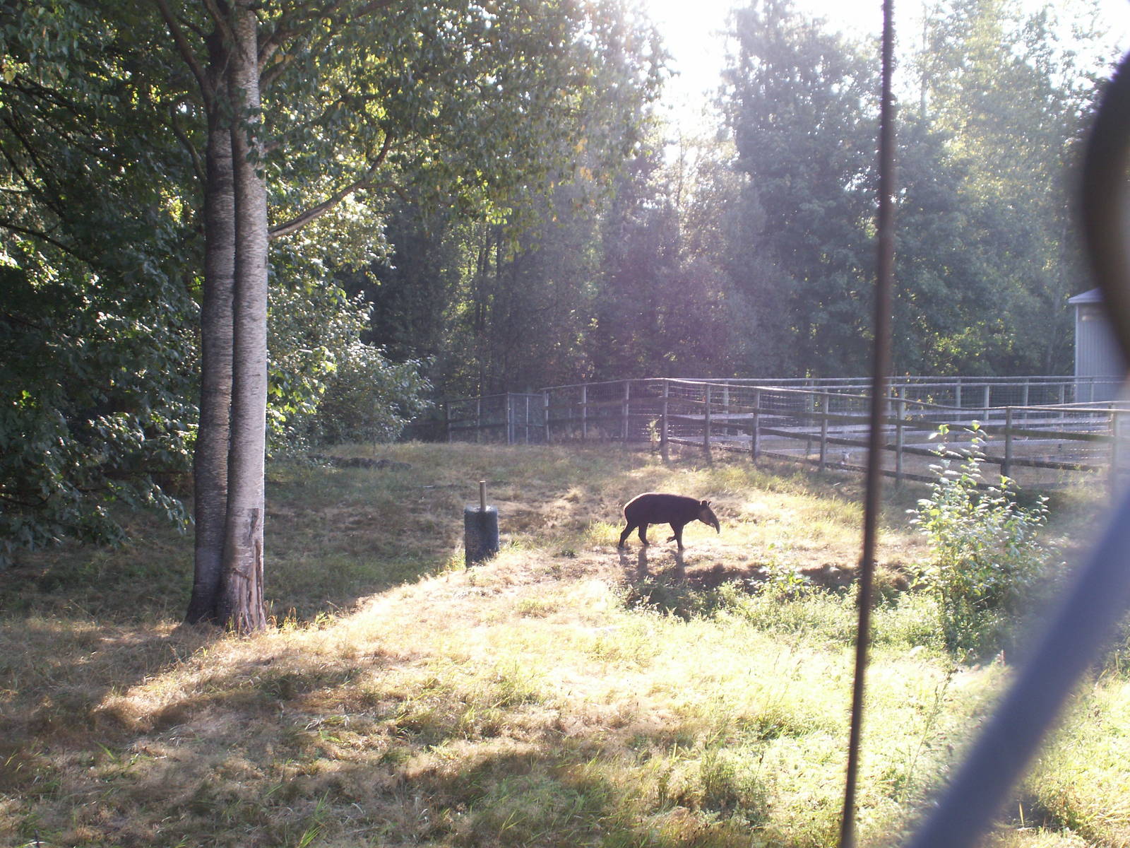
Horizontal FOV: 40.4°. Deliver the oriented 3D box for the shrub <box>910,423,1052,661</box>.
[{"bbox_3d":[4.558,1.281,16.800,1.500,2.500,1.450,0,5,0],"label":"shrub"}]

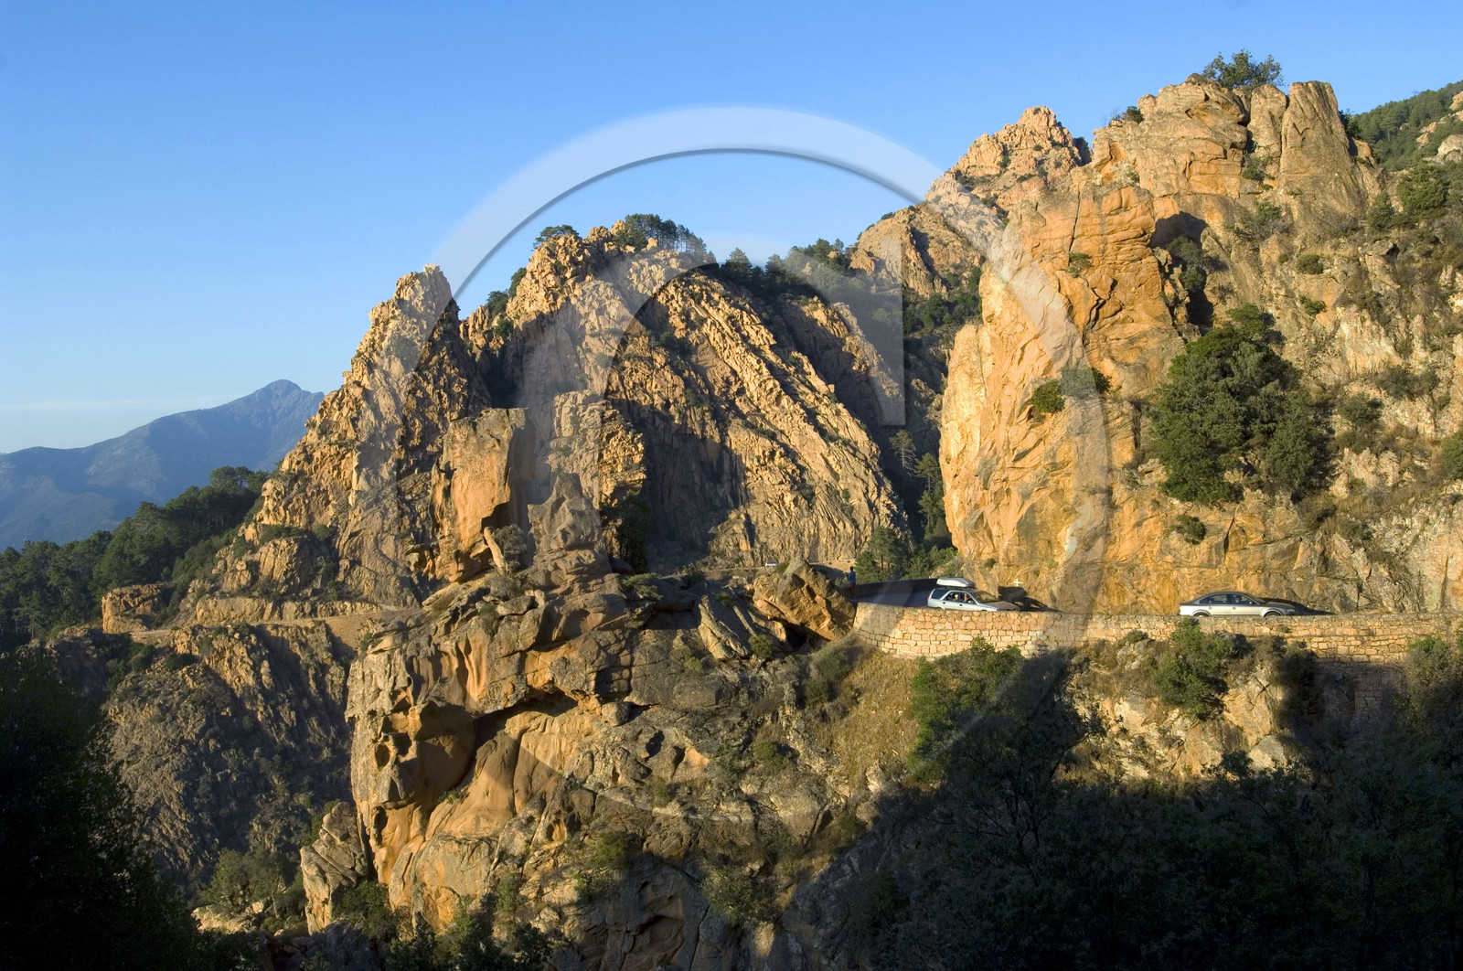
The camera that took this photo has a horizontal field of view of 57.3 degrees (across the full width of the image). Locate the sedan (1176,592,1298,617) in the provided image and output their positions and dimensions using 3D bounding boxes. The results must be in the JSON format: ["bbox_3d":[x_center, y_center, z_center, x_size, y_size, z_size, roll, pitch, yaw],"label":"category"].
[{"bbox_3d":[20.600,5.060,54.500,4.700,1.460,1.770,-1,-2,28],"label":"sedan"}]

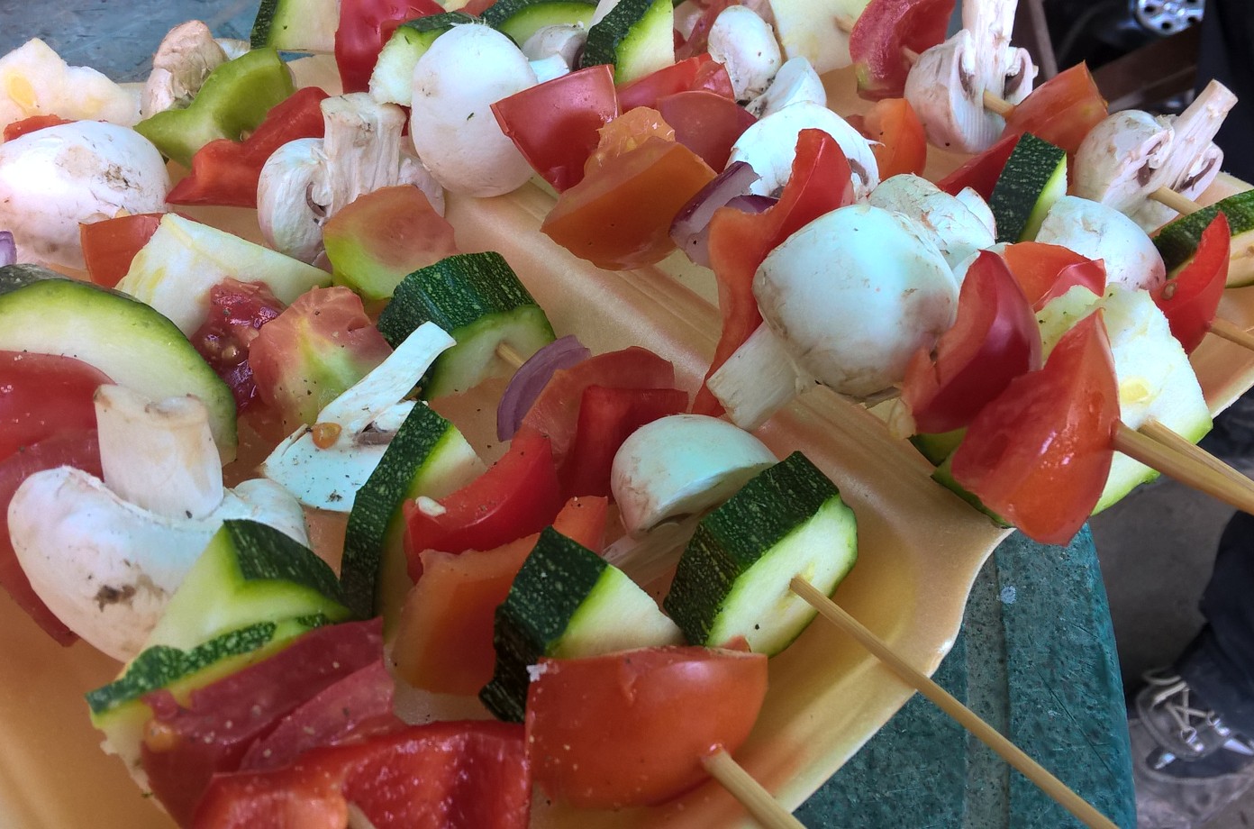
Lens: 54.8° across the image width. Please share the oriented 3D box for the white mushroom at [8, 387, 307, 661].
[{"bbox_3d":[-0.082,0.020,0.212,0.049,0.046,0.048,-5,12,1],"label":"white mushroom"}]

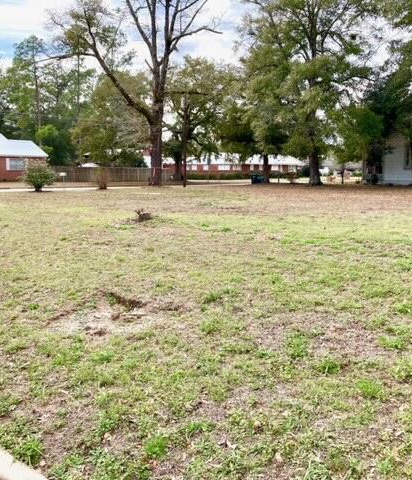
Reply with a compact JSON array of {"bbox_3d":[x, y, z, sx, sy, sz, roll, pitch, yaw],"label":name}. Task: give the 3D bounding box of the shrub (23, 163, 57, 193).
[{"bbox_3d":[-10.763,-4.055,33.461,2.200,1.950,2.100,0,8,0],"label":"shrub"}]

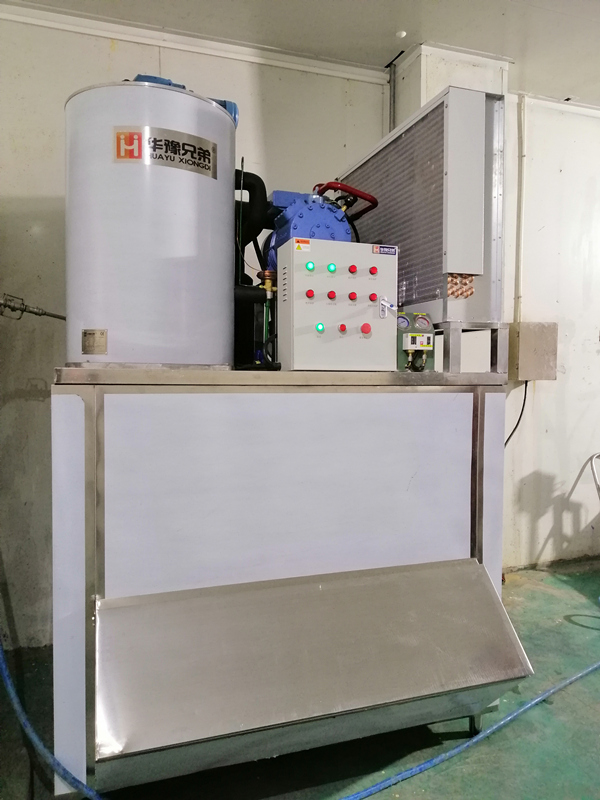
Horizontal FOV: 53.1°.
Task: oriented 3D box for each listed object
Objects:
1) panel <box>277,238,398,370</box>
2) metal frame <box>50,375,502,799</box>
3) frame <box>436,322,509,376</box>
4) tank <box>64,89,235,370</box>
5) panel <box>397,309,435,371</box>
[{"bbox_3d":[0.154,-0.364,2.413,0.448,0.497,0.165,0,2,-19],"label":"panel"},{"bbox_3d":[-0.140,0.640,2.773,1.800,1.520,1.150,0,2,-19],"label":"metal frame"},{"bbox_3d":[0.608,-0.227,2.956,0.295,0.209,0.900,0,2,-19],"label":"frame"},{"bbox_3d":[-0.606,-0.631,2.482,0.670,1.023,0.670,0,2,-19],"label":"tank"},{"bbox_3d":[0.485,-0.248,2.525,0.213,0.272,0.110,0,2,-19],"label":"panel"}]

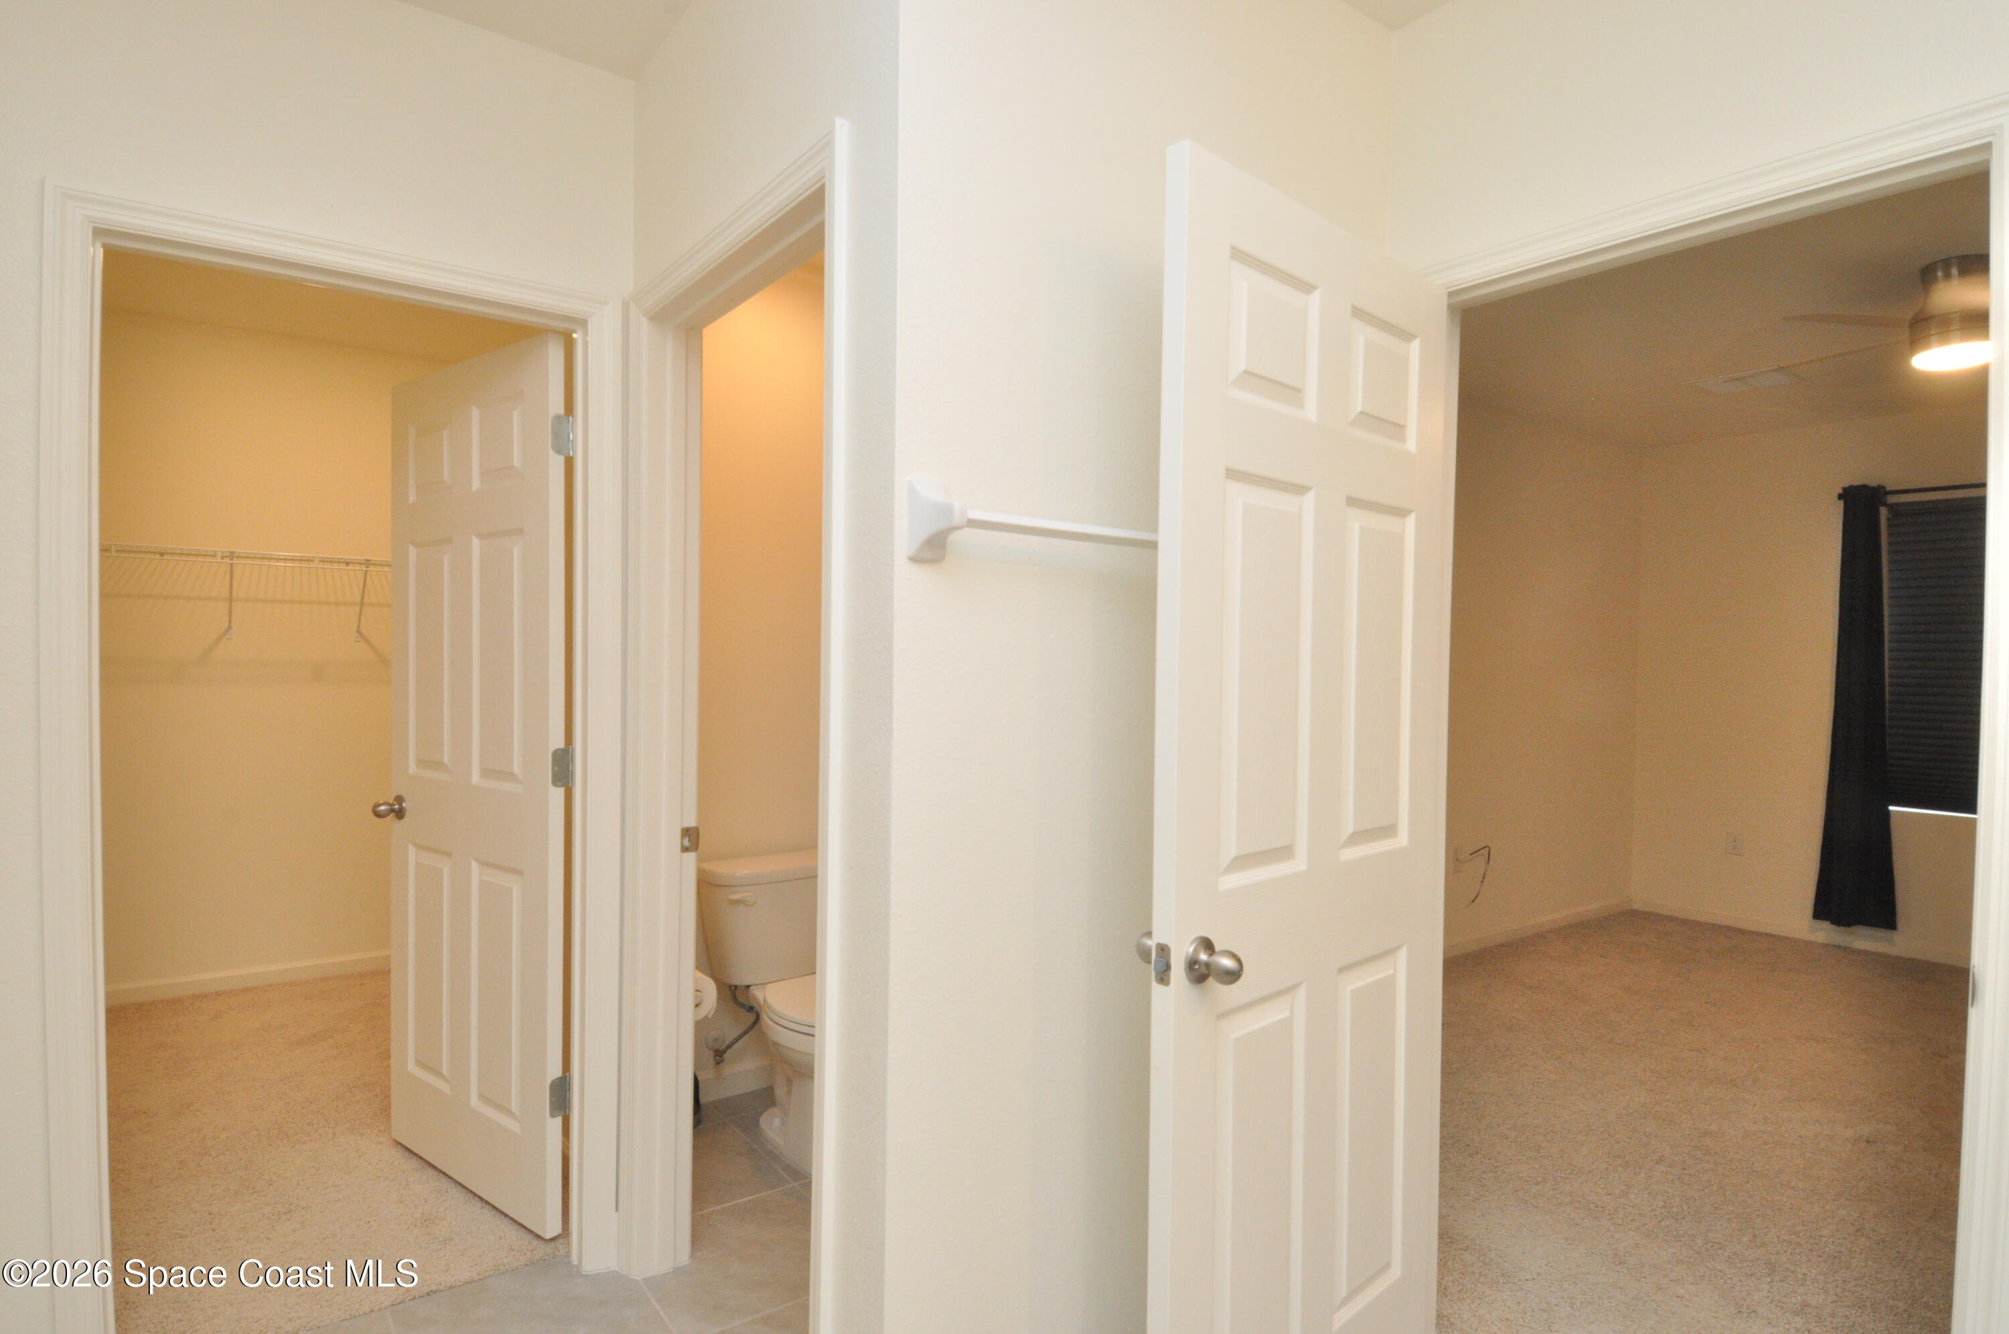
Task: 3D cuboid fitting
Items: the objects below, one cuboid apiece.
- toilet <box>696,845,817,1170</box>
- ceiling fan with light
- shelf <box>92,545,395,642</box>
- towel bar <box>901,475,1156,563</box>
[{"bbox_3d":[-0.515,0.943,2.771,0.460,0.745,0.730,0,1,-37],"label":"toilet"},{"bbox_3d":[2.893,-1.071,2.990,1.300,0.265,1.300,0,1,-37],"label":"ceiling fan with light"},{"bbox_3d":[-2.744,-0.260,3.924,1.450,0.335,0.315,0,1,-37],"label":"shelf"},{"bbox_3d":[0.157,-0.192,1.484,0.660,0.108,0.080,0,1,-37],"label":"towel bar"}]

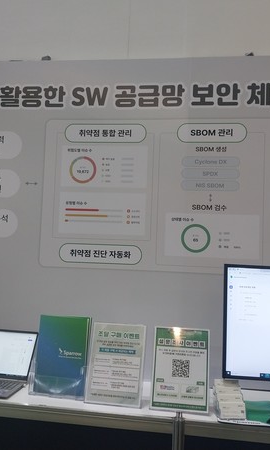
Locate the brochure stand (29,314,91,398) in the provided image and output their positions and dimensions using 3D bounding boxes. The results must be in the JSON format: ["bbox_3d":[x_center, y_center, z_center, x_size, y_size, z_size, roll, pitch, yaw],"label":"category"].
[{"bbox_3d":[-0.289,0.518,1.794,0.226,0.302,0.120,2,-3,9],"label":"brochure stand"}]

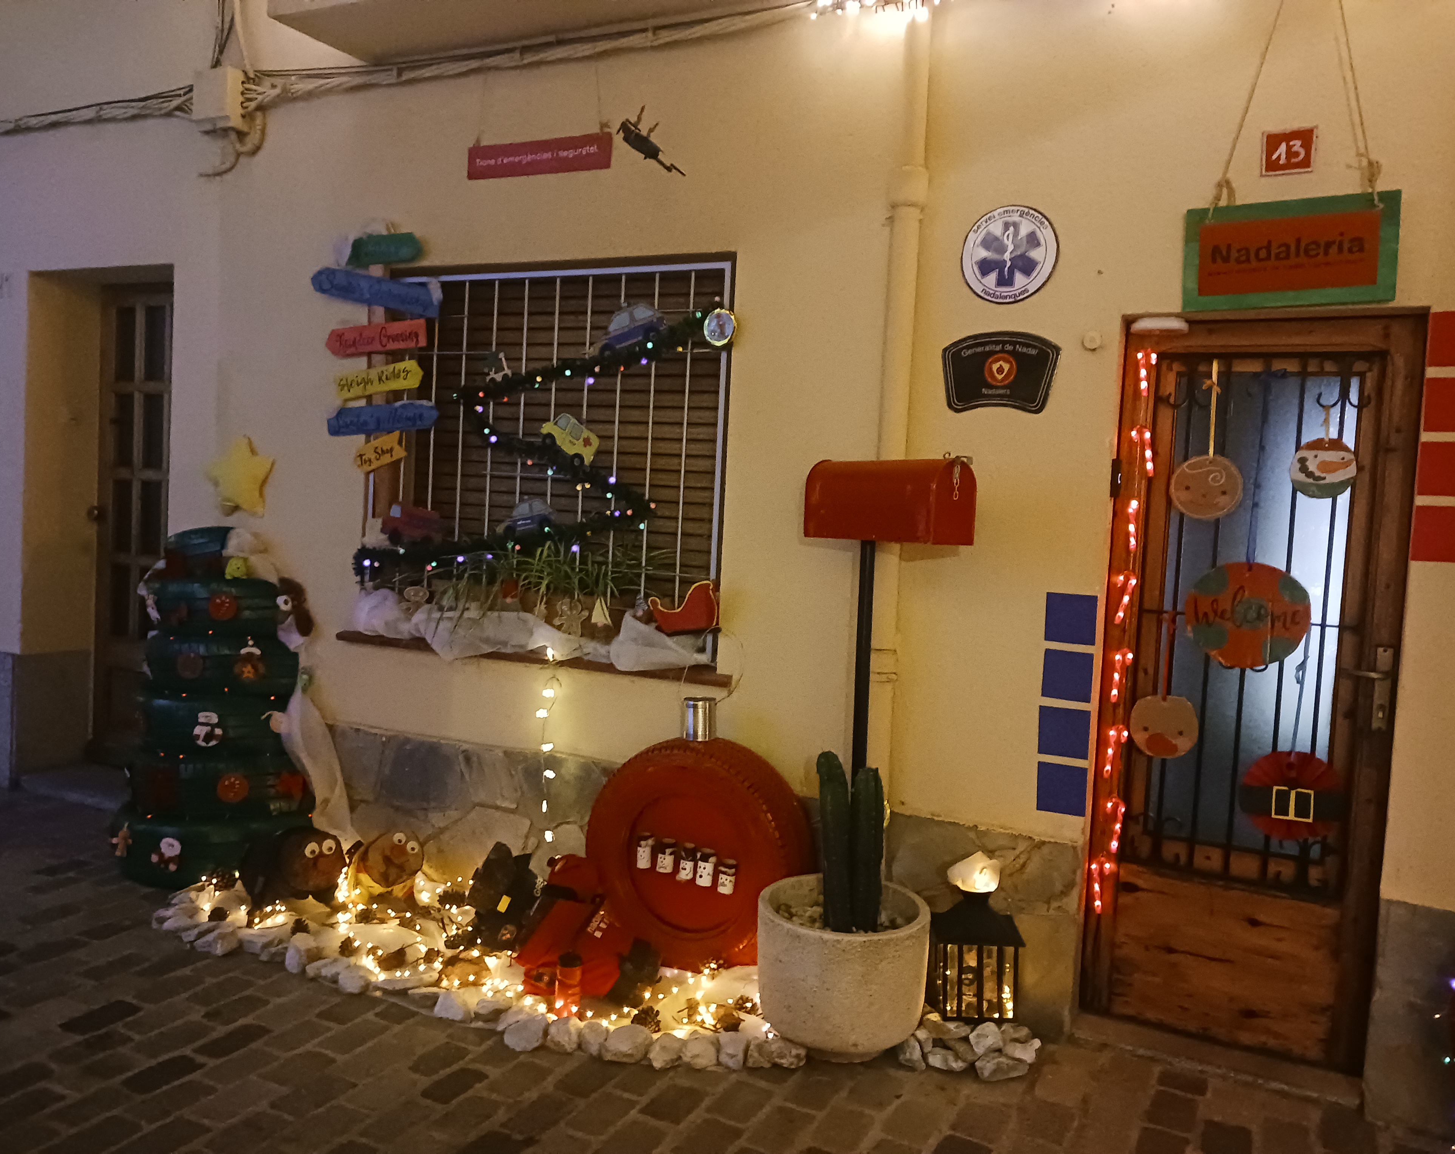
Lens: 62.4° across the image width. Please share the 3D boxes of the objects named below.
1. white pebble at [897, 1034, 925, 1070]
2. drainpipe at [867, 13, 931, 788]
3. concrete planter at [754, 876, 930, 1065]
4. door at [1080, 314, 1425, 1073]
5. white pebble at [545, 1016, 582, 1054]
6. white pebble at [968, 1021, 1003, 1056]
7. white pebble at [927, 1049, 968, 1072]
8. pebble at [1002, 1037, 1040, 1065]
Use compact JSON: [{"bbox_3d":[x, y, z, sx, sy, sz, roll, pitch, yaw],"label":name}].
[{"bbox_3d":[0.504,1.307,3.300,0.085,0.080,0.090,3,4,10],"label":"white pebble"},{"bbox_3d":[0.475,-0.275,3.428,0.100,2.605,0.100,4,4,27],"label":"drainpipe"},{"bbox_3d":[0.321,1.072,3.256,0.463,0.378,0.463,3,3,0],"label":"concrete planter"},{"bbox_3d":[1.341,0.275,3.133,0.709,1.905,0.080,4,4,27],"label":"door"},{"bbox_3d":[-0.453,1.267,3.325,0.105,0.085,0.095,2,4,-7],"label":"white pebble"},{"bbox_3d":[0.691,1.234,3.207,0.090,0.085,0.080,4,4,13],"label":"white pebble"},{"bbox_3d":[0.579,1.271,3.156,0.105,0.055,0.075,3,4,12],"label":"white pebble"},{"bbox_3d":[0.816,1.316,3.330,0.105,0.060,0.080,4,4,15],"label":"pebble"}]

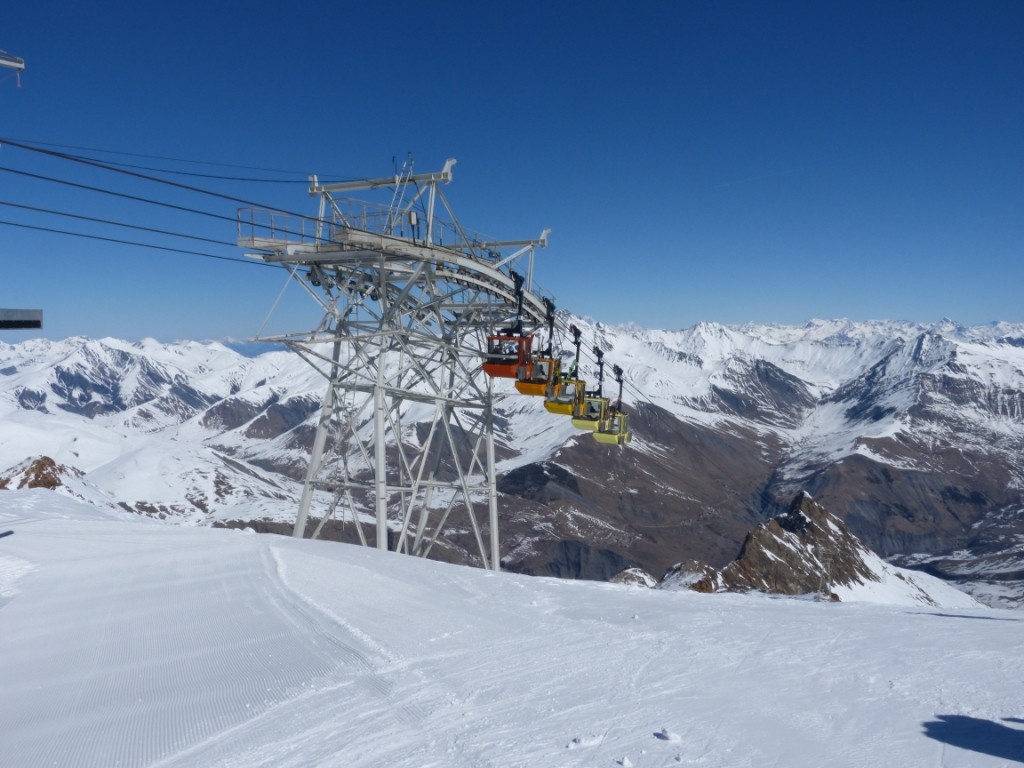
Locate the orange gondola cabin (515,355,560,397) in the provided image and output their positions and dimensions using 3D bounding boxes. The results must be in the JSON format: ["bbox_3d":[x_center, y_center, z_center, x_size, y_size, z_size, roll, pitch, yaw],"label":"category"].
[{"bbox_3d":[1.329,-0.381,38.280,1.940,1.950,1.550,3,-1,28],"label":"orange gondola cabin"}]

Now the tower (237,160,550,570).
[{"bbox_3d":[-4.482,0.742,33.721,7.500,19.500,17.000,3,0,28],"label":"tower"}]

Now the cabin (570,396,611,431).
[{"bbox_3d":[4.717,1.760,44.370,1.940,1.950,1.550,3,-1,28],"label":"cabin"}]

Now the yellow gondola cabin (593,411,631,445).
[{"bbox_3d":[6.393,2.769,47.463,1.940,1.950,1.550,3,-1,28],"label":"yellow gondola cabin"}]

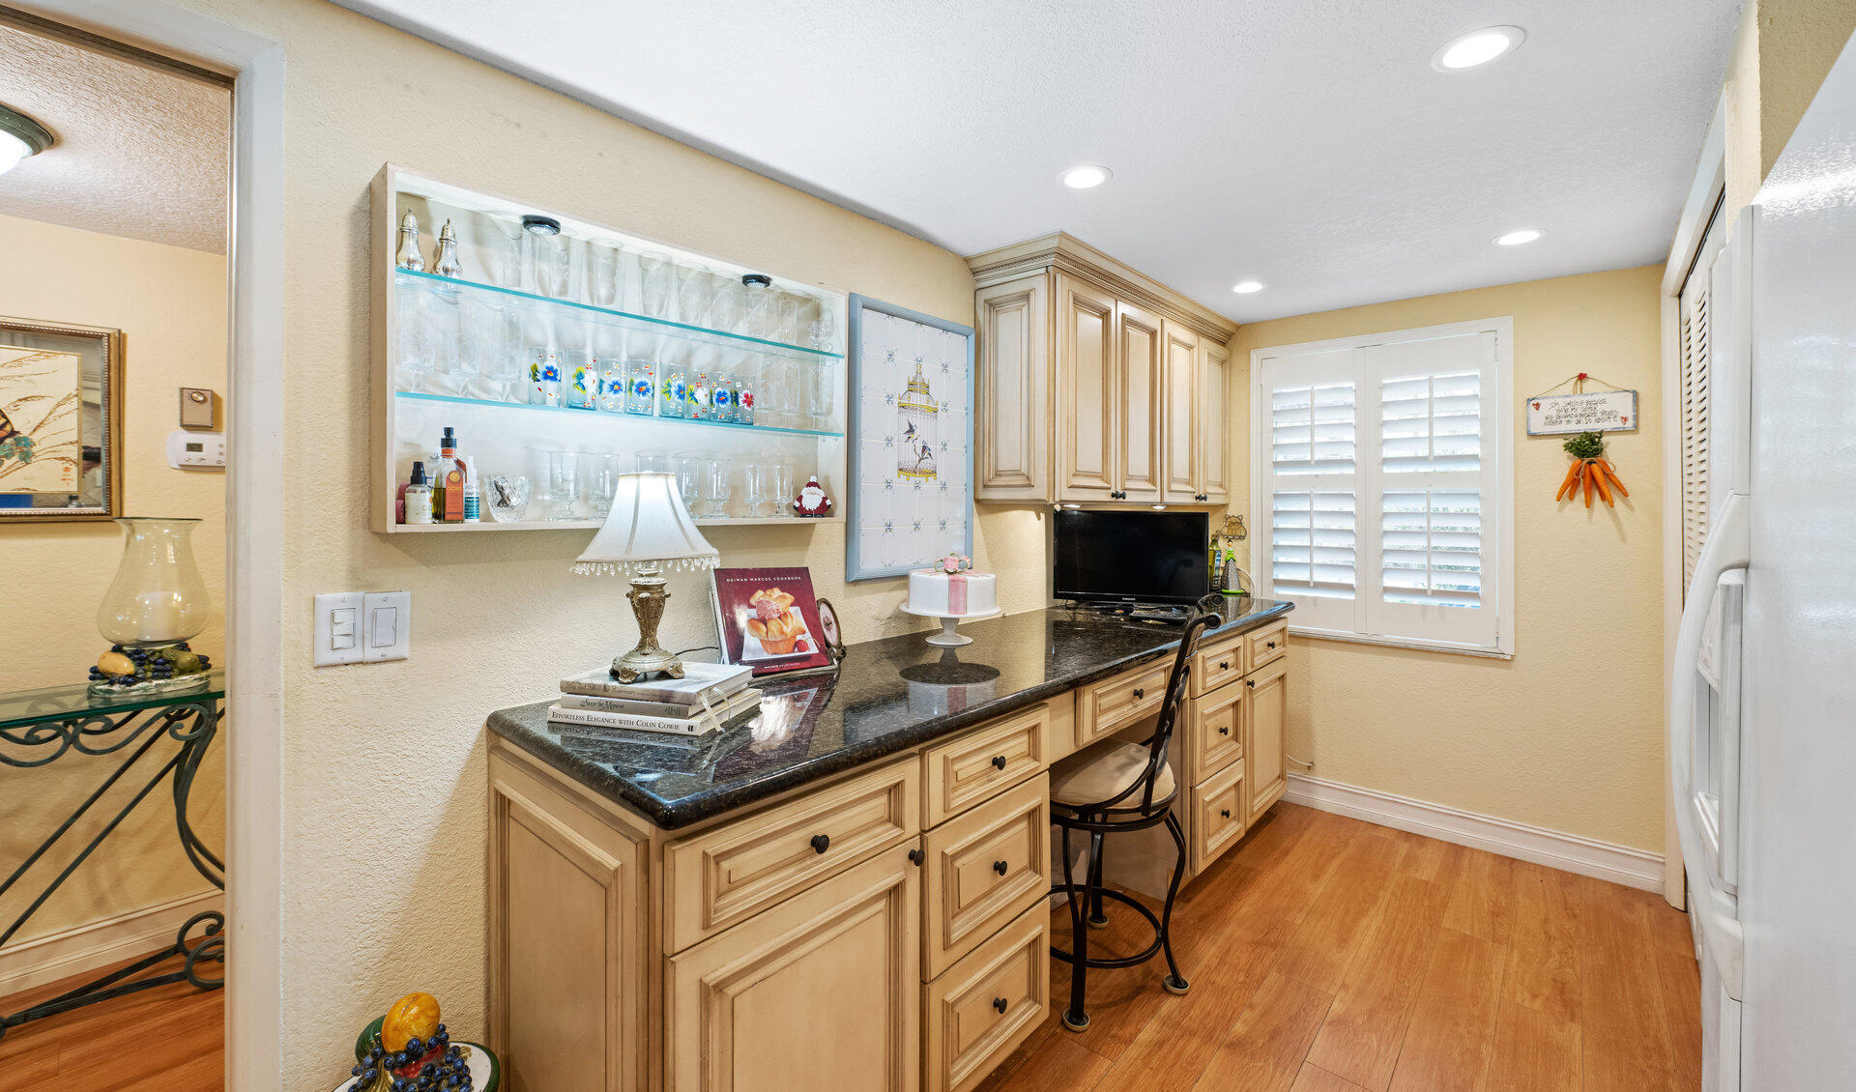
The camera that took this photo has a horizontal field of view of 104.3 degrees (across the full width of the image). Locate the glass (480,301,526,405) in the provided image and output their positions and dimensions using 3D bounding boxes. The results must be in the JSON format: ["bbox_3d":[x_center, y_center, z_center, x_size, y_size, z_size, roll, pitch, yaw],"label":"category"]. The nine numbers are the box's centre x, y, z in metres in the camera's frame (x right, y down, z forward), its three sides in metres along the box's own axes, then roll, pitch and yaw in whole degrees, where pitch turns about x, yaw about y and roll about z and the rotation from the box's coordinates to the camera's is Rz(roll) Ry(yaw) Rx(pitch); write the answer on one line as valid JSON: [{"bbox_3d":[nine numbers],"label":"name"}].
[{"bbox_3d":[-0.761,-0.338,1.294,0.070,0.173,0.070,2,3,42],"label":"glass"}]

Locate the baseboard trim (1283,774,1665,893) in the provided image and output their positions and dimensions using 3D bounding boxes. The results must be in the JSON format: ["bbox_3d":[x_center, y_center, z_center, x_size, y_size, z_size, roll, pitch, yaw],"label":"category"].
[{"bbox_3d":[1.974,1.065,2.732,1.152,0.125,0.020,2,3,43],"label":"baseboard trim"}]

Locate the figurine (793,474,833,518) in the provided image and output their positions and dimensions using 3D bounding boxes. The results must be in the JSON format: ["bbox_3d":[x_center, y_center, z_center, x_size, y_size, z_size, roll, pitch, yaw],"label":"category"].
[{"bbox_3d":[-0.304,-0.130,1.902,0.102,0.113,0.050,-1,2,-20],"label":"figurine"}]

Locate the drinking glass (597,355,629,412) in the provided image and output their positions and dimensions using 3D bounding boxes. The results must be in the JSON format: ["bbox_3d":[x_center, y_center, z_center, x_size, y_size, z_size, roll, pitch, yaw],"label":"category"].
[{"bbox_3d":[-0.690,-0.358,1.587,0.063,0.112,0.063,2,3,42],"label":"drinking glass"}]

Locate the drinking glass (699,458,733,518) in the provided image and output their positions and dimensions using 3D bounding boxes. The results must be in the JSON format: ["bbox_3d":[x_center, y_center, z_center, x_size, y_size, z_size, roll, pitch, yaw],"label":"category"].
[{"bbox_3d":[-0.517,-0.133,1.763,0.072,0.149,0.072,2,3,43],"label":"drinking glass"}]

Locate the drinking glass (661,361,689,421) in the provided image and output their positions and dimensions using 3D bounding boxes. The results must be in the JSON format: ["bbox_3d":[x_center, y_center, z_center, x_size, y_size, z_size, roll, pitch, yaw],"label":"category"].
[{"bbox_3d":[-0.593,-0.363,1.693,0.063,0.124,0.063,2,3,42],"label":"drinking glass"}]

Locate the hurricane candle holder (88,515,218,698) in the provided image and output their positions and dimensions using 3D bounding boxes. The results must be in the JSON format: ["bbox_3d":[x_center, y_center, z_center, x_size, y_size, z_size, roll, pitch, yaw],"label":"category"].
[{"bbox_3d":[-2.082,0.155,1.933,0.215,0.449,0.225,1,2,42],"label":"hurricane candle holder"}]

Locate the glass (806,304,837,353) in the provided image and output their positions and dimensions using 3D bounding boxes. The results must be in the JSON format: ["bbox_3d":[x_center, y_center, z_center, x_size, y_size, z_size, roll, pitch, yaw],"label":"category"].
[{"bbox_3d":[-0.266,-0.537,1.830,0.066,0.122,0.066,2,3,42],"label":"glass"}]

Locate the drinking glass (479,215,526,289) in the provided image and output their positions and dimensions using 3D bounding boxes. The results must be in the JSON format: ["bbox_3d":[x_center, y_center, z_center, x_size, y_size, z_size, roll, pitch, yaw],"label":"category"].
[{"bbox_3d":[-0.835,-0.562,1.418,0.076,0.147,0.076,2,3,43],"label":"drinking glass"}]

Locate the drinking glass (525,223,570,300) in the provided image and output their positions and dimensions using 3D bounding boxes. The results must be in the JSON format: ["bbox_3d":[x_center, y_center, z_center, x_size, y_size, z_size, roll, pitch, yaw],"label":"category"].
[{"bbox_3d":[-0.750,-0.561,1.427,0.077,0.146,0.077,1,2,42],"label":"drinking glass"}]

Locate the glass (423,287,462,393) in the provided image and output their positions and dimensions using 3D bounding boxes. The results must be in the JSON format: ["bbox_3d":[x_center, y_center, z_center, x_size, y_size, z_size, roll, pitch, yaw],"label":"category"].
[{"bbox_3d":[-0.901,-0.364,1.345,0.061,0.189,0.061,2,3,43],"label":"glass"}]

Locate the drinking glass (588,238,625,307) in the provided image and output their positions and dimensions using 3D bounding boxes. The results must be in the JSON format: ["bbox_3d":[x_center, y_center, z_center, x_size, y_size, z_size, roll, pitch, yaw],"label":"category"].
[{"bbox_3d":[-0.634,-0.524,1.425,0.069,0.141,0.069,2,3,42],"label":"drinking glass"}]

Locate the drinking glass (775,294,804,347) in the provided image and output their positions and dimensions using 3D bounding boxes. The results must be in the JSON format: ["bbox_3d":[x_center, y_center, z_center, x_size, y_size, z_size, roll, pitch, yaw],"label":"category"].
[{"bbox_3d":[-0.339,-0.536,1.757,0.060,0.129,0.060,2,3,42],"label":"drinking glass"}]

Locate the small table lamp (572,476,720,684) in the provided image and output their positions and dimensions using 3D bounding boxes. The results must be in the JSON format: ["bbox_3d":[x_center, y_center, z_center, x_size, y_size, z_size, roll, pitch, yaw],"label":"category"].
[{"bbox_3d":[-0.530,0.056,1.365,0.265,0.380,0.265,2,3,42],"label":"small table lamp"}]

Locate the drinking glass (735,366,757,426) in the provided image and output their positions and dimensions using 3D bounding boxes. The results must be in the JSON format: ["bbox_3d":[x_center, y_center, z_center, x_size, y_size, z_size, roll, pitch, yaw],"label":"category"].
[{"bbox_3d":[-0.443,-0.355,1.744,0.056,0.124,0.056,1,2,42],"label":"drinking glass"}]

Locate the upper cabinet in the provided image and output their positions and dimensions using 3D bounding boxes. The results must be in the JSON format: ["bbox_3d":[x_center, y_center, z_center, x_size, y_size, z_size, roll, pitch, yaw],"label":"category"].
[{"bbox_3d":[0.747,-0.561,2.890,0.429,0.809,1.434,2,3,43],"label":"upper cabinet"}]

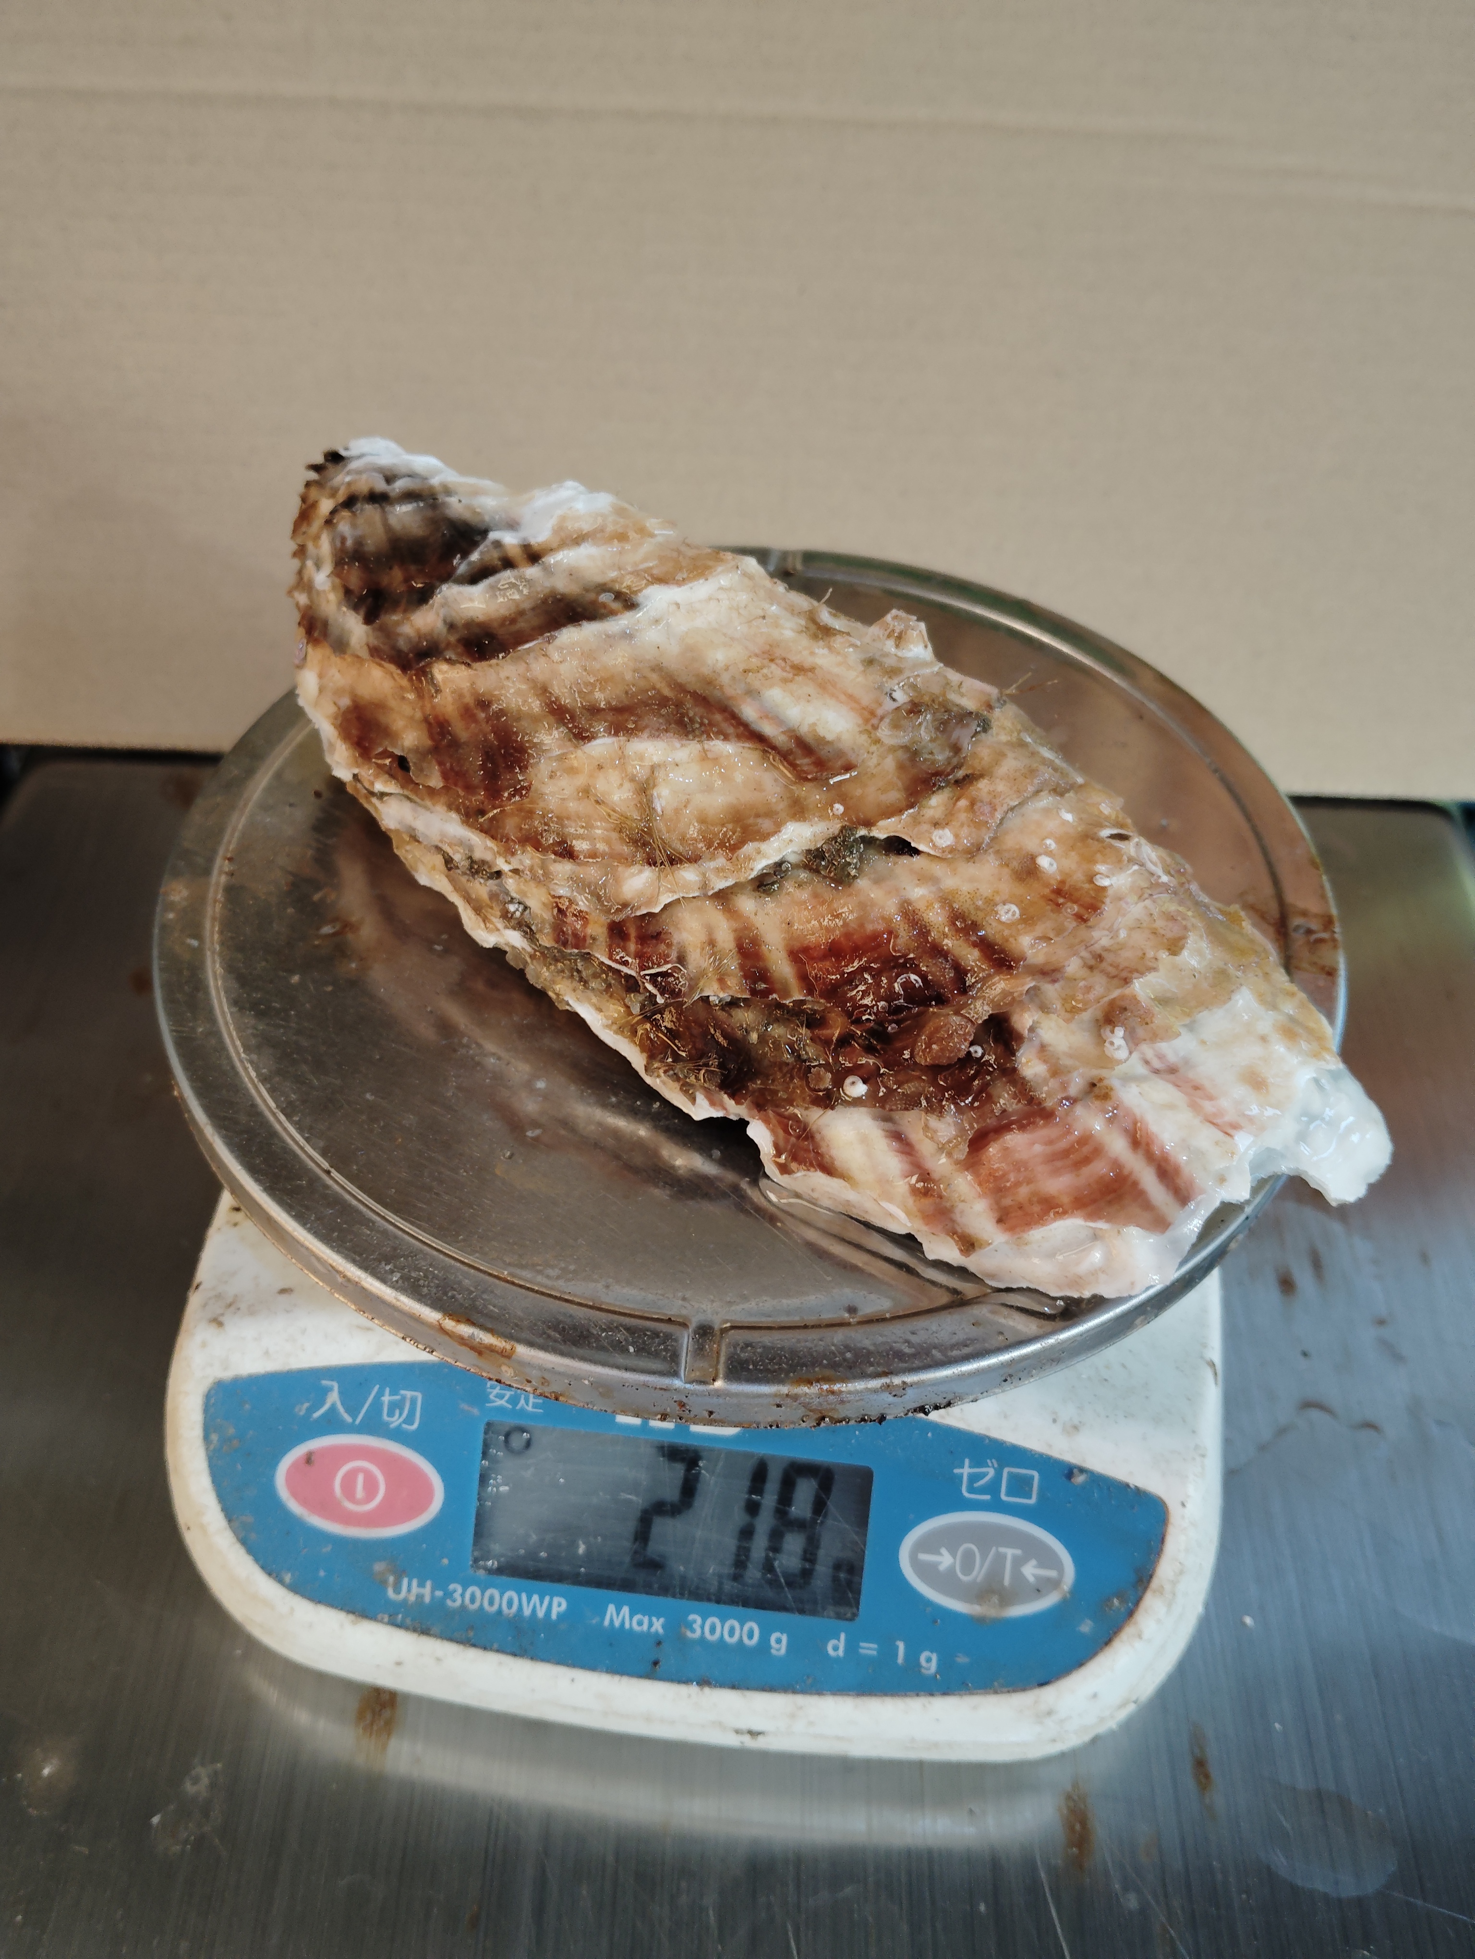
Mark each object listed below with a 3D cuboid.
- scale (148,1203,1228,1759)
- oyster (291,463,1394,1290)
[{"bbox_3d":[0.000,0.017,0.253,0.133,0.045,0.180,6,47,3],"label":"scale"},{"bbox_3d":[0.001,-0.024,0.222,0.074,0.036,0.167,-35,57,-29],"label":"oyster"}]

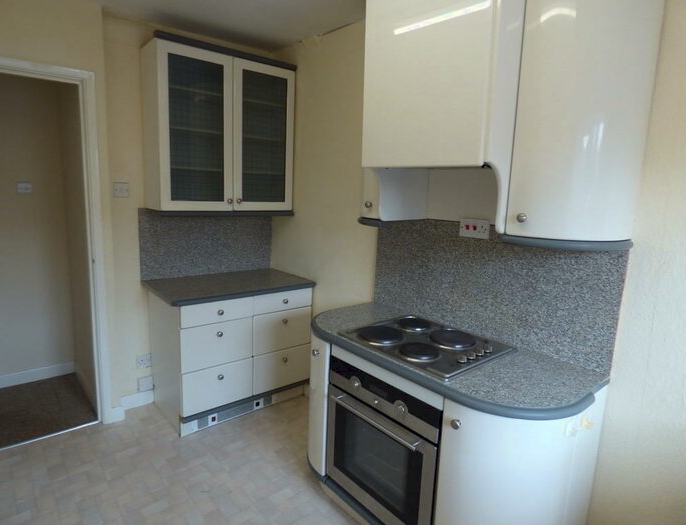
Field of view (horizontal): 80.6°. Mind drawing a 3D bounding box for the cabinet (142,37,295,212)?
[{"bbox_3d":[-0.805,-0.846,2.747,0.938,1.023,0.319,-5,12,-40],"label":"cabinet"}]

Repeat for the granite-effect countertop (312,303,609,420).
[{"bbox_3d":[0.337,0.372,1.776,0.639,0.040,1.302,-5,12,-40],"label":"granite-effect countertop"}]

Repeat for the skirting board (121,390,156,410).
[{"bbox_3d":[-1.399,0.942,2.780,0.196,0.080,0.021,-5,12,-40],"label":"skirting board"}]

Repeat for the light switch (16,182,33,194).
[{"bbox_3d":[-2.209,-0.516,2.810,0.090,0.080,0.015,-5,12,-40],"label":"light switch"}]

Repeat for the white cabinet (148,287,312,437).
[{"bbox_3d":[-0.779,0.577,2.874,0.935,0.825,0.599,-5,12,-40],"label":"white cabinet"}]

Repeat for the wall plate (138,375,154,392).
[{"bbox_3d":[-1.335,0.831,2.744,0.090,0.092,0.012,-5,12,-41],"label":"wall plate"}]

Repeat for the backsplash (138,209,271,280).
[{"bbox_3d":[-0.955,-0.148,2.965,0.981,0.481,0.014,-5,12,-40],"label":"backsplash"}]

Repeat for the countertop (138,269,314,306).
[{"bbox_3d":[-0.772,0.155,2.782,0.985,0.040,0.616,-5,12,-40],"label":"countertop"}]

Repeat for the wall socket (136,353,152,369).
[{"bbox_3d":[-1.361,0.685,2.781,0.088,0.090,0.013,-5,12,-40],"label":"wall socket"}]

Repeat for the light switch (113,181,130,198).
[{"bbox_3d":[-1.382,-0.452,2.531,0.087,0.088,0.012,-5,12,-40],"label":"light switch"}]

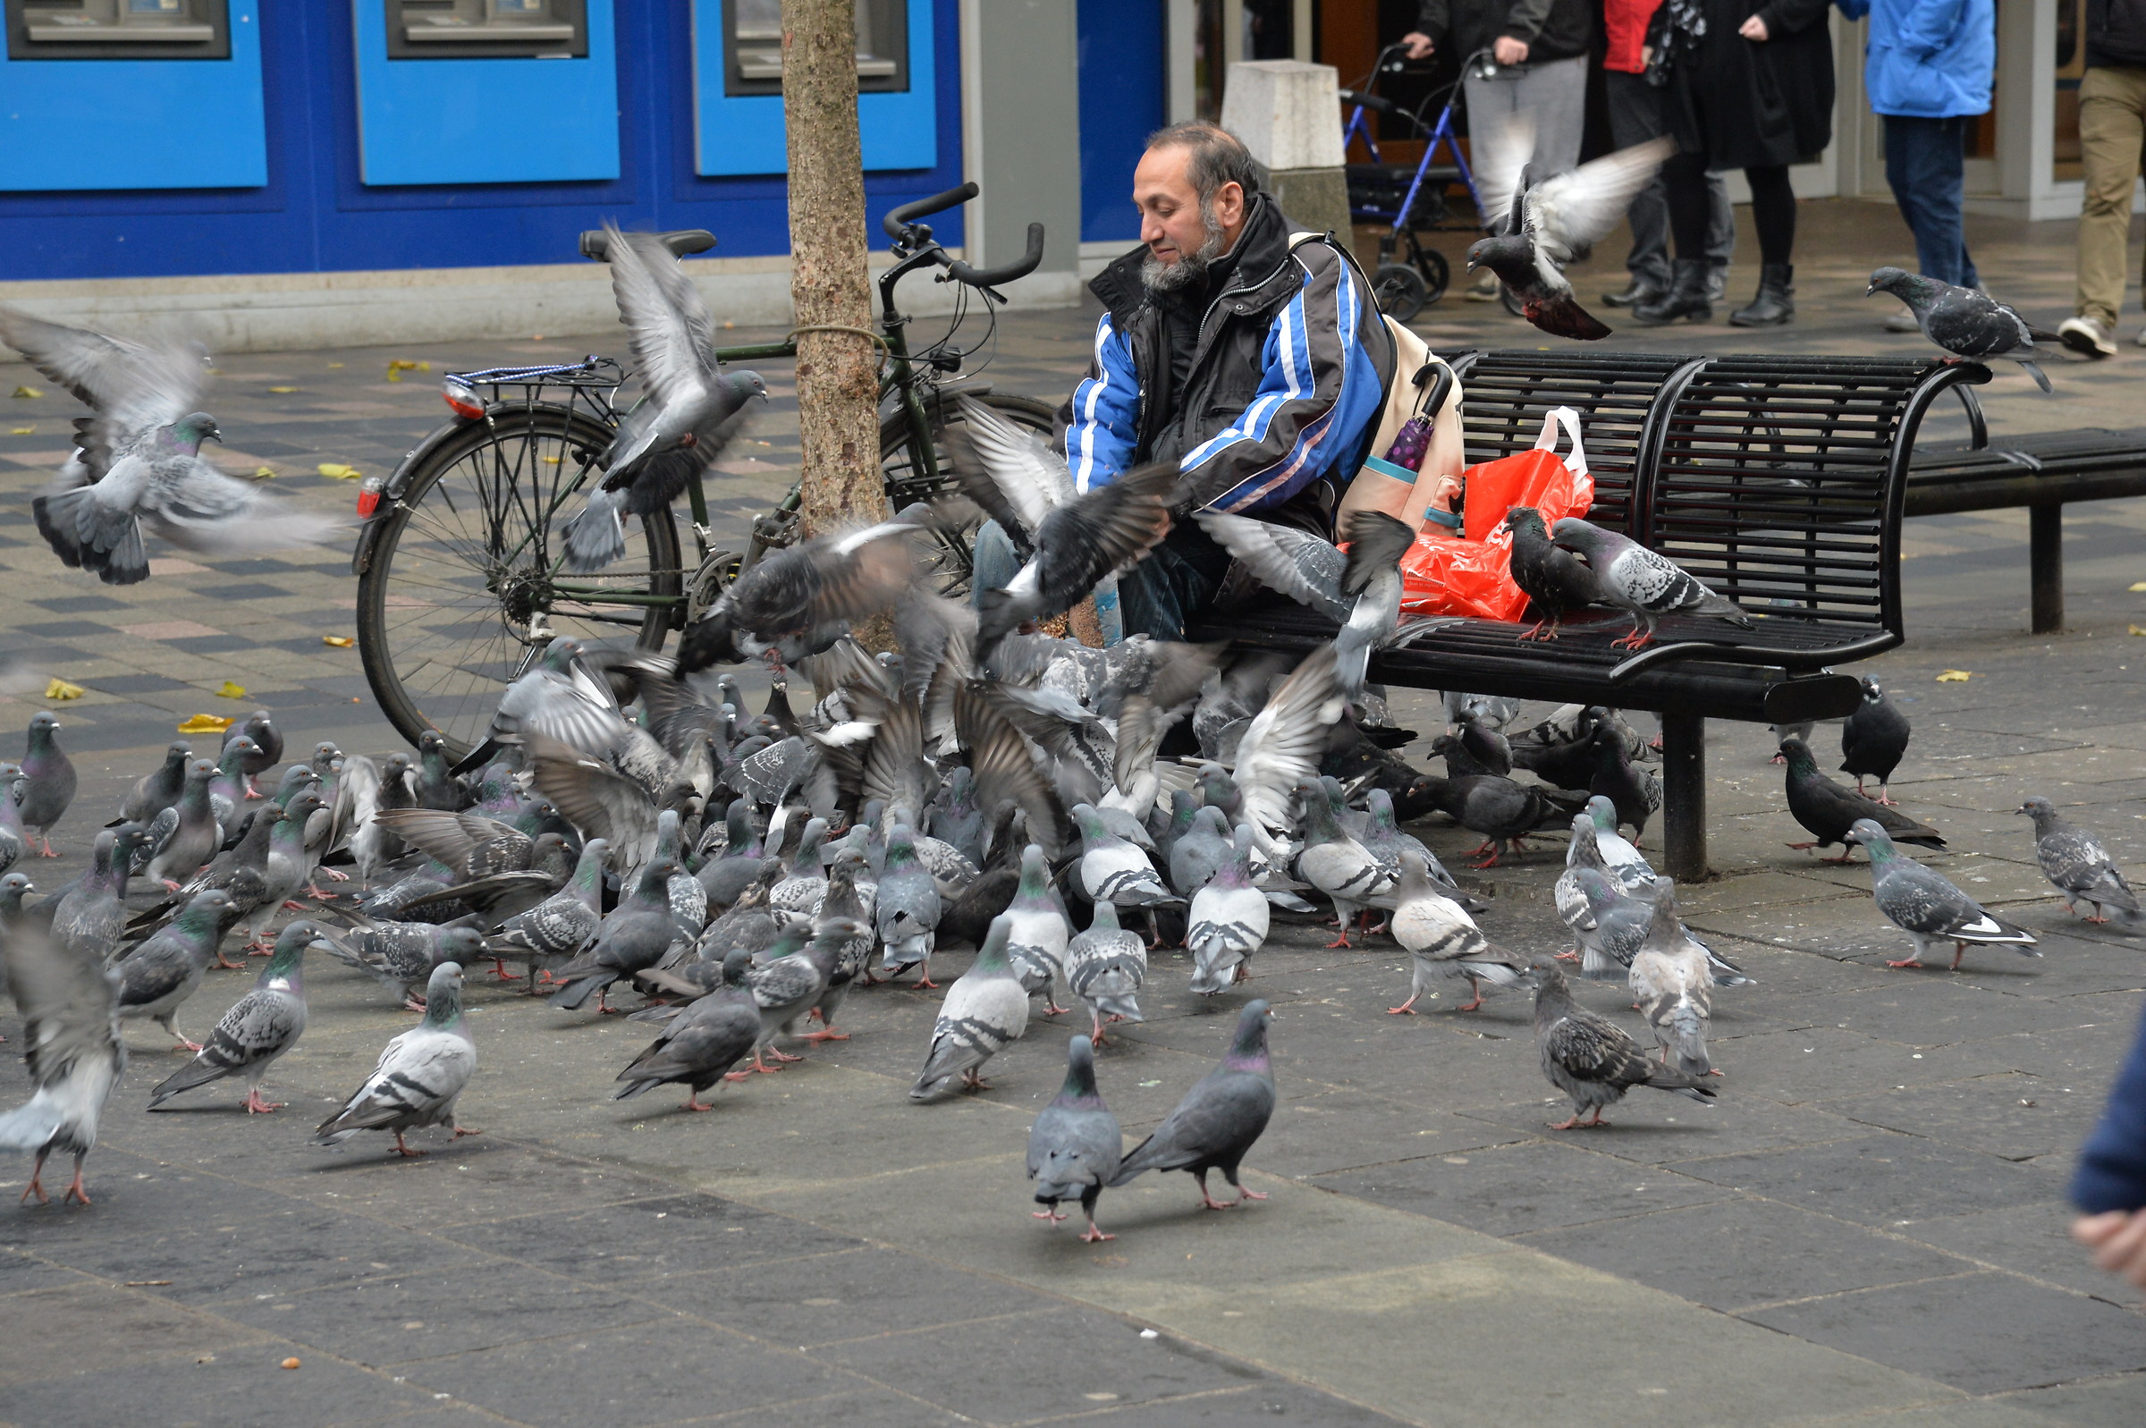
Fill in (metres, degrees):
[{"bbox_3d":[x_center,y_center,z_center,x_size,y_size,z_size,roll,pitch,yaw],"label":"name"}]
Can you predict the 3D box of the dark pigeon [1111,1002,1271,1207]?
[{"bbox_3d":[0.163,0.471,8.641,0.240,0.233,0.110,-5,8,-33],"label":"dark pigeon"}]

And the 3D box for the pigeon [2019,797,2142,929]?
[{"bbox_3d":[1.594,0.231,11.215,0.280,0.193,0.115,4,8,40],"label":"pigeon"}]

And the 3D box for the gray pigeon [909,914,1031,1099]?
[{"bbox_3d":[-0.148,0.399,9.776,0.120,0.233,0.285,3,7,32],"label":"gray pigeon"}]

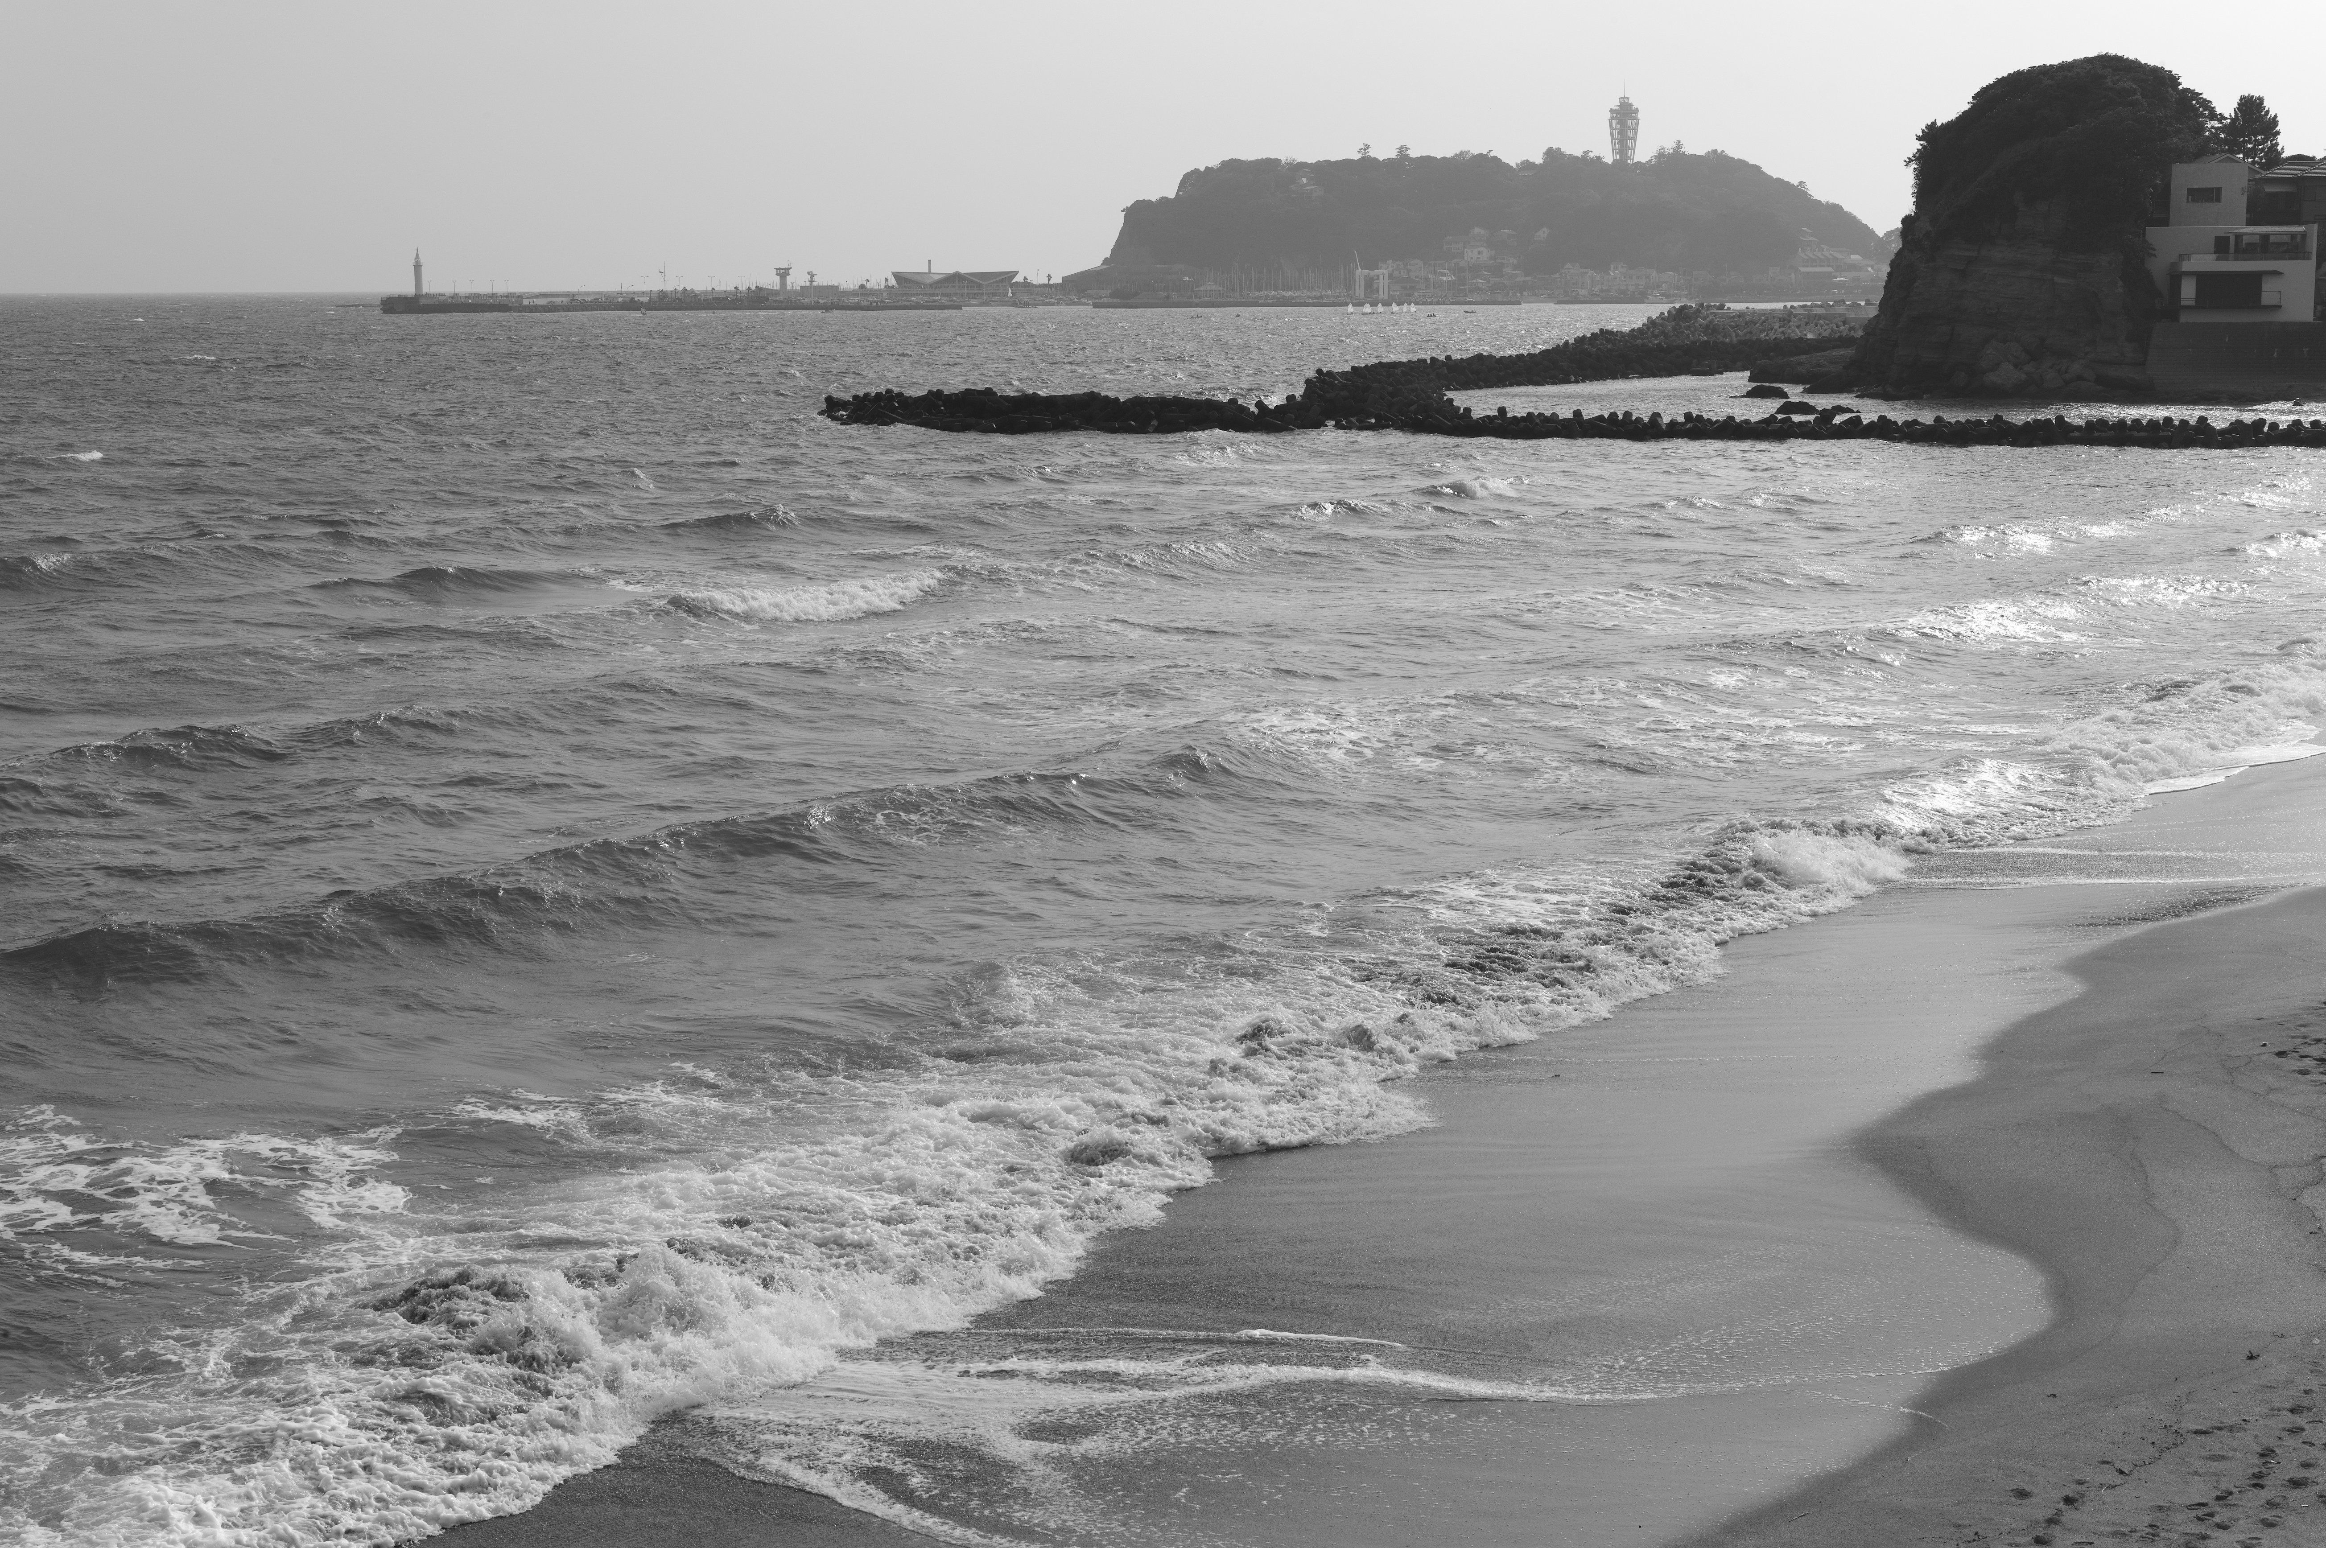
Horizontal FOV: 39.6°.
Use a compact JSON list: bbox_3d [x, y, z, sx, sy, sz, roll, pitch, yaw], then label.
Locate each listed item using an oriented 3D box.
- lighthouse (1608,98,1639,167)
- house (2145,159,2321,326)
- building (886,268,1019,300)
[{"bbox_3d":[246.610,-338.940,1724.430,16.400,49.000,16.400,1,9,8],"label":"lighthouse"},{"bbox_3d":[75.170,-37.610,228.870,11.400,11.300,10.000,1,9,10],"label":"house"},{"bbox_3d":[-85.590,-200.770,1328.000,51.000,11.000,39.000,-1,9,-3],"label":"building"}]

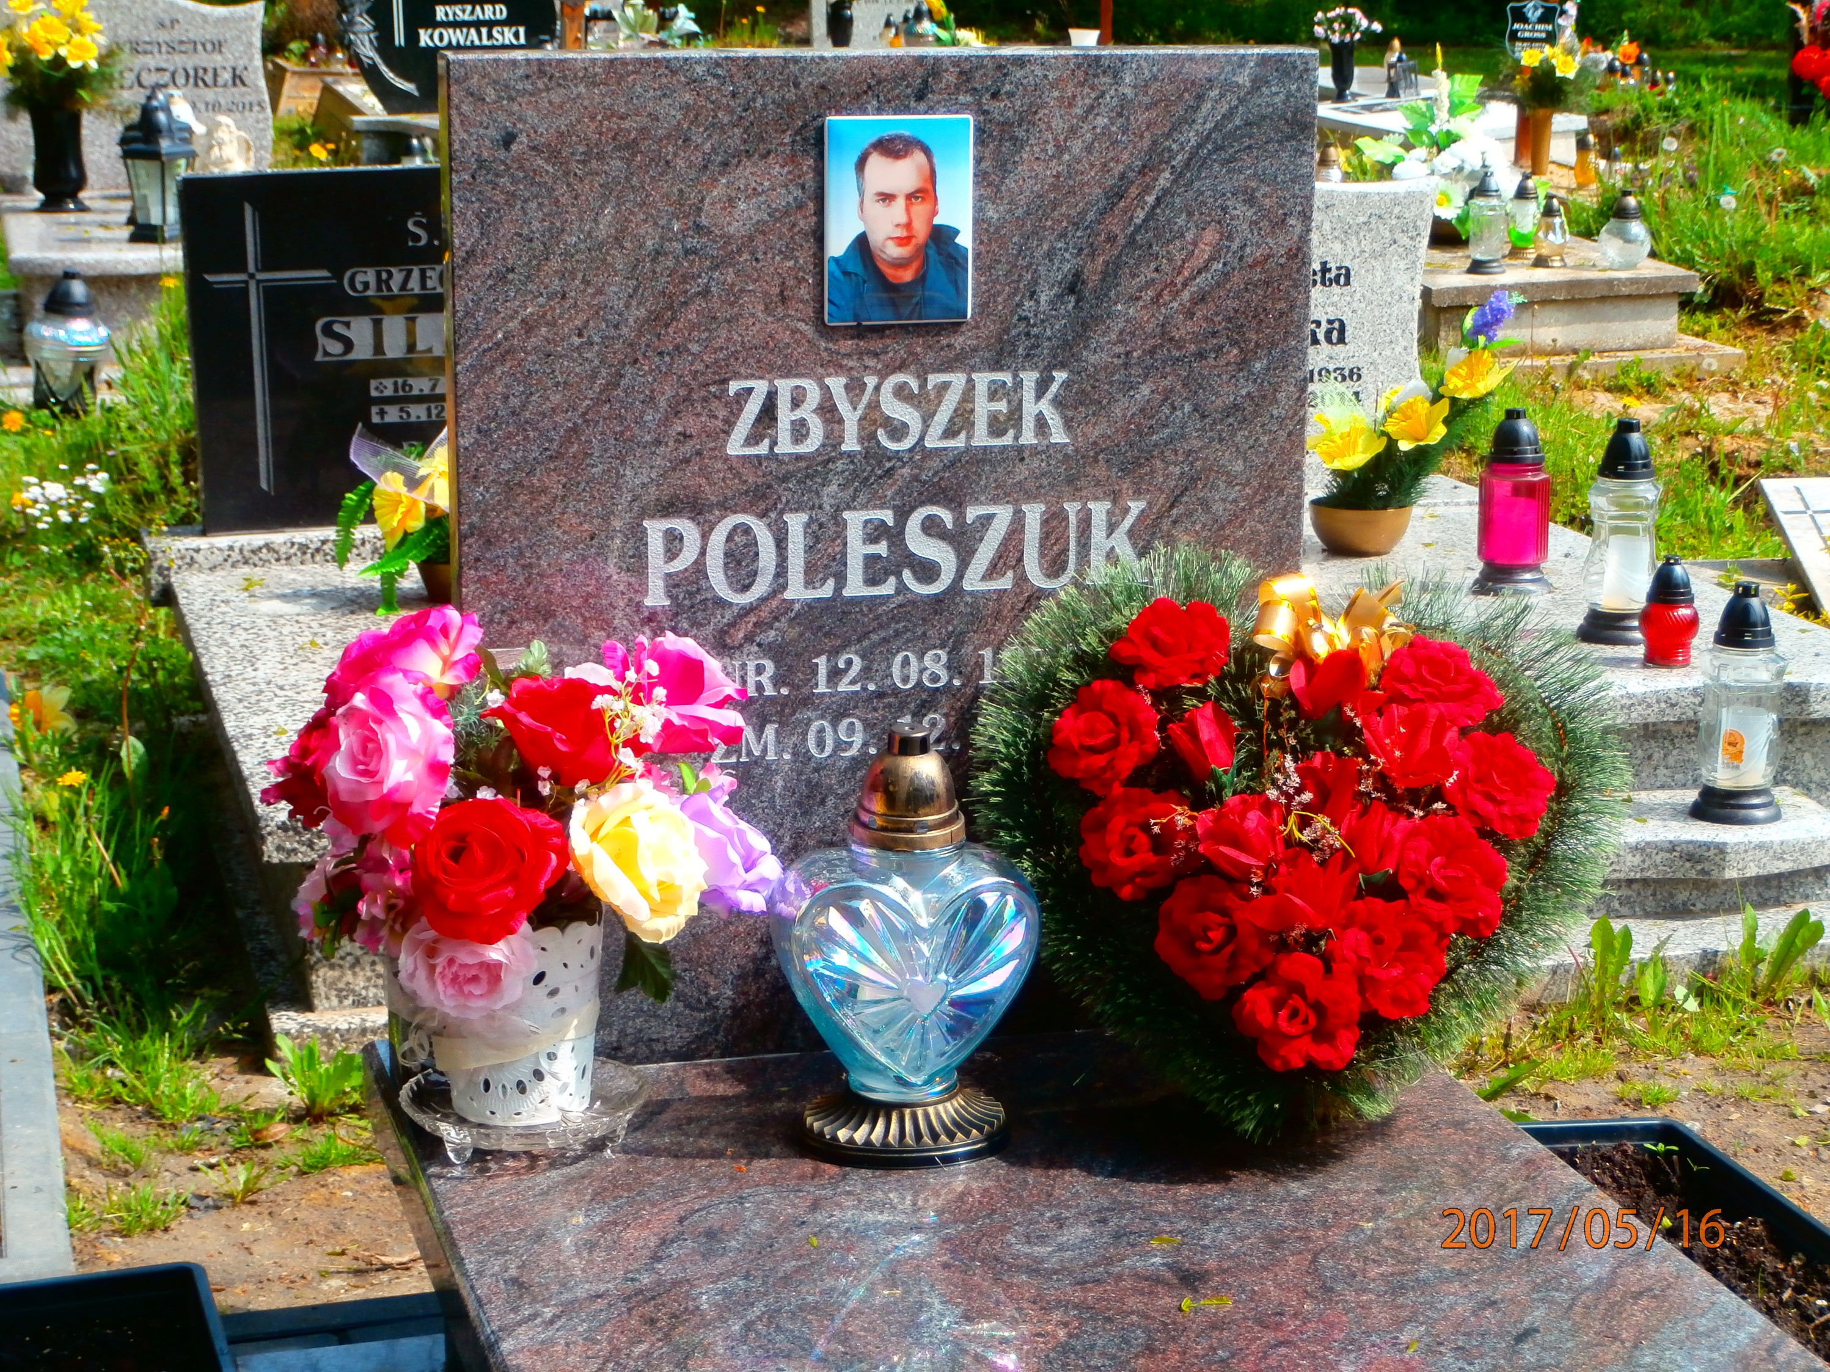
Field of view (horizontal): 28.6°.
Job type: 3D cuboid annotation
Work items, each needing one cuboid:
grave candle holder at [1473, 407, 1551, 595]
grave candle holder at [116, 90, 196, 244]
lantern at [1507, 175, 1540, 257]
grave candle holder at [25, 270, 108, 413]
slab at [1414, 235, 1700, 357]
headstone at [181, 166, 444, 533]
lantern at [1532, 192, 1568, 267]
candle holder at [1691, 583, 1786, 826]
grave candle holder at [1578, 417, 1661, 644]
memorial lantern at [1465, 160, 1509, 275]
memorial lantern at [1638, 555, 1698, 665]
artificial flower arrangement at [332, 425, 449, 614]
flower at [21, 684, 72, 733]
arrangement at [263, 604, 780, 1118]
[{"bbox_3d":[0.797,-0.250,4.775,0.107,0.232,0.107,-3,13,-15],"label":"grave candle holder"},{"bbox_3d":[-1.740,-1.201,8.264,0.135,0.331,0.135,8,15,32],"label":"grave candle holder"},{"bbox_3d":[1.571,-1.221,9.278,0.080,0.202,0.080,-3,13,-15],"label":"lantern"},{"bbox_3d":[-1.858,-0.755,7.867,0.180,0.301,0.180,-3,13,-15],"label":"grave candle holder"},{"bbox_3d":[1.643,-1.208,10.845,0.884,0.230,1.500,-3,12,-15],"label":"slab"},{"bbox_3d":[-0.780,-0.510,5.404,0.600,0.527,0.070,-4,13,-15],"label":"headstone"},{"bbox_3d":[1.848,-1.330,10.417,0.108,0.215,0.108,-3,12,-15],"label":"lantern"},{"bbox_3d":[0.962,0.018,4.190,0.107,0.274,0.107,-3,13,-15],"label":"candle holder"},{"bbox_3d":[0.966,-0.219,4.894,0.117,0.310,0.117,-3,12,-15],"label":"grave candle holder"},{"bbox_3d":[1.637,-1.338,10.282,0.118,0.295,0.118,-3,12,-15],"label":"memorial lantern"},{"bbox_3d":[1.004,-0.102,4.768,0.080,0.143,0.080,-3,12,-15],"label":"memorial lantern"},{"bbox_3d":[-0.672,-0.253,5.130,0.330,0.280,0.270,-3,12,-15],"label":"artificial flower arrangement"},{"bbox_3d":[-1.293,0.035,5.350,0.082,0.076,0.065,-5,13,-21],"label":"flower"},{"bbox_3d":[-0.288,0.127,2.554,0.358,0.364,0.293,-3,13,-15],"label":"arrangement"}]

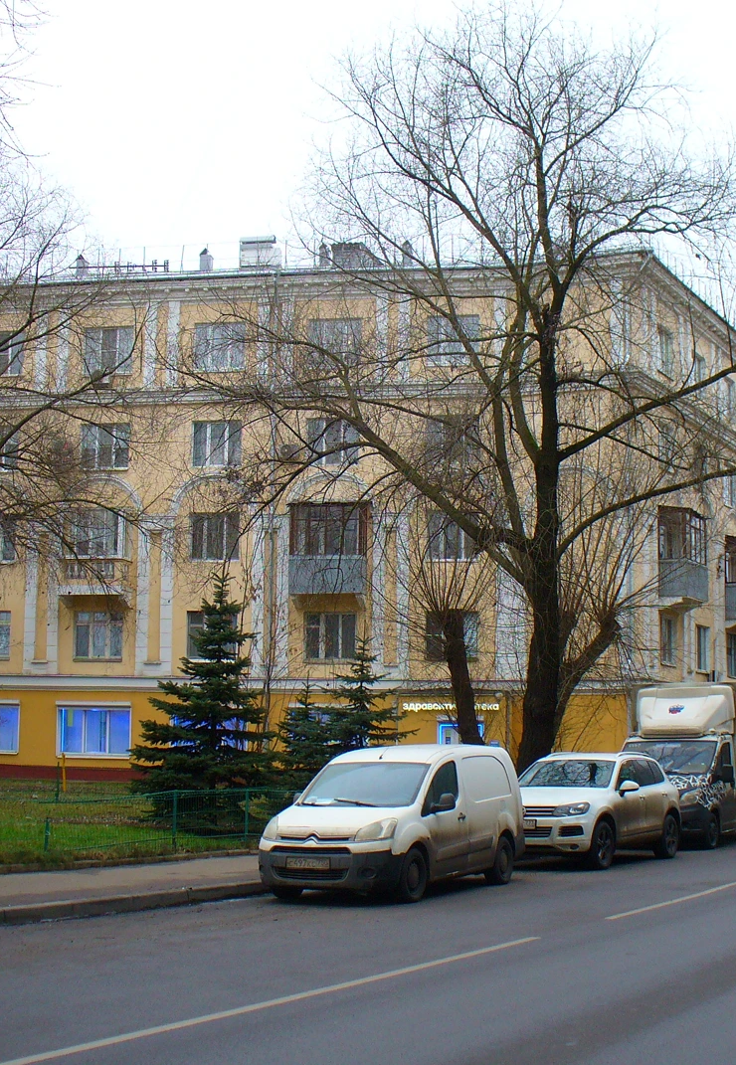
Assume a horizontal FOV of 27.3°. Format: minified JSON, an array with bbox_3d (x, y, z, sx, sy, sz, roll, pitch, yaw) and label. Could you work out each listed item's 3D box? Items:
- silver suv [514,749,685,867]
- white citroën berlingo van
[{"bbox_3d":[3.500,4.410,24.500,1.940,1.720,4.790,-3,-9,29],"label":"silver suv"},{"bbox_3d":[0.360,3.500,18.800,1.820,1.810,4.390,-3,-9,28],"label":"white citroën berlingo van"}]

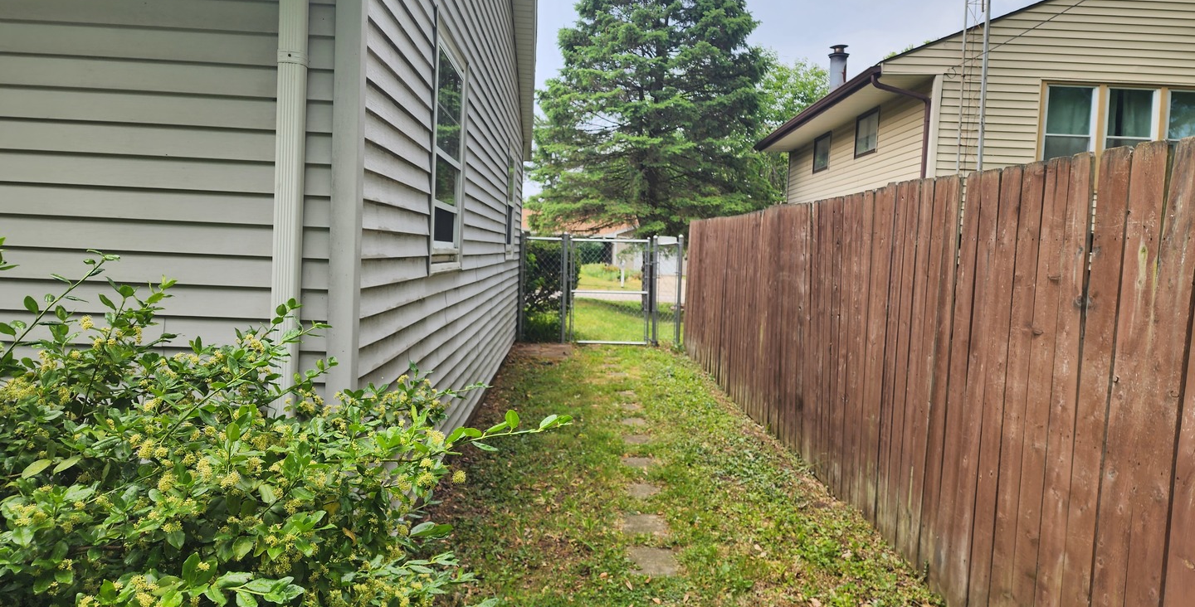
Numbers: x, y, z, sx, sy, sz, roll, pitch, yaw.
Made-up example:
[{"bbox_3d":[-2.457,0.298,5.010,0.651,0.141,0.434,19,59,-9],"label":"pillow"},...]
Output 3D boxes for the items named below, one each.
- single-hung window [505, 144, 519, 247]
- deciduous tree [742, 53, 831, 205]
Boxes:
[{"bbox_3d":[-1.020,-1.214,9.316,0.100,1.190,1.170,2,4,-2],"label":"single-hung window"},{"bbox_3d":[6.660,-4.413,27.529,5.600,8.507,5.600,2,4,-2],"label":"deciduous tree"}]

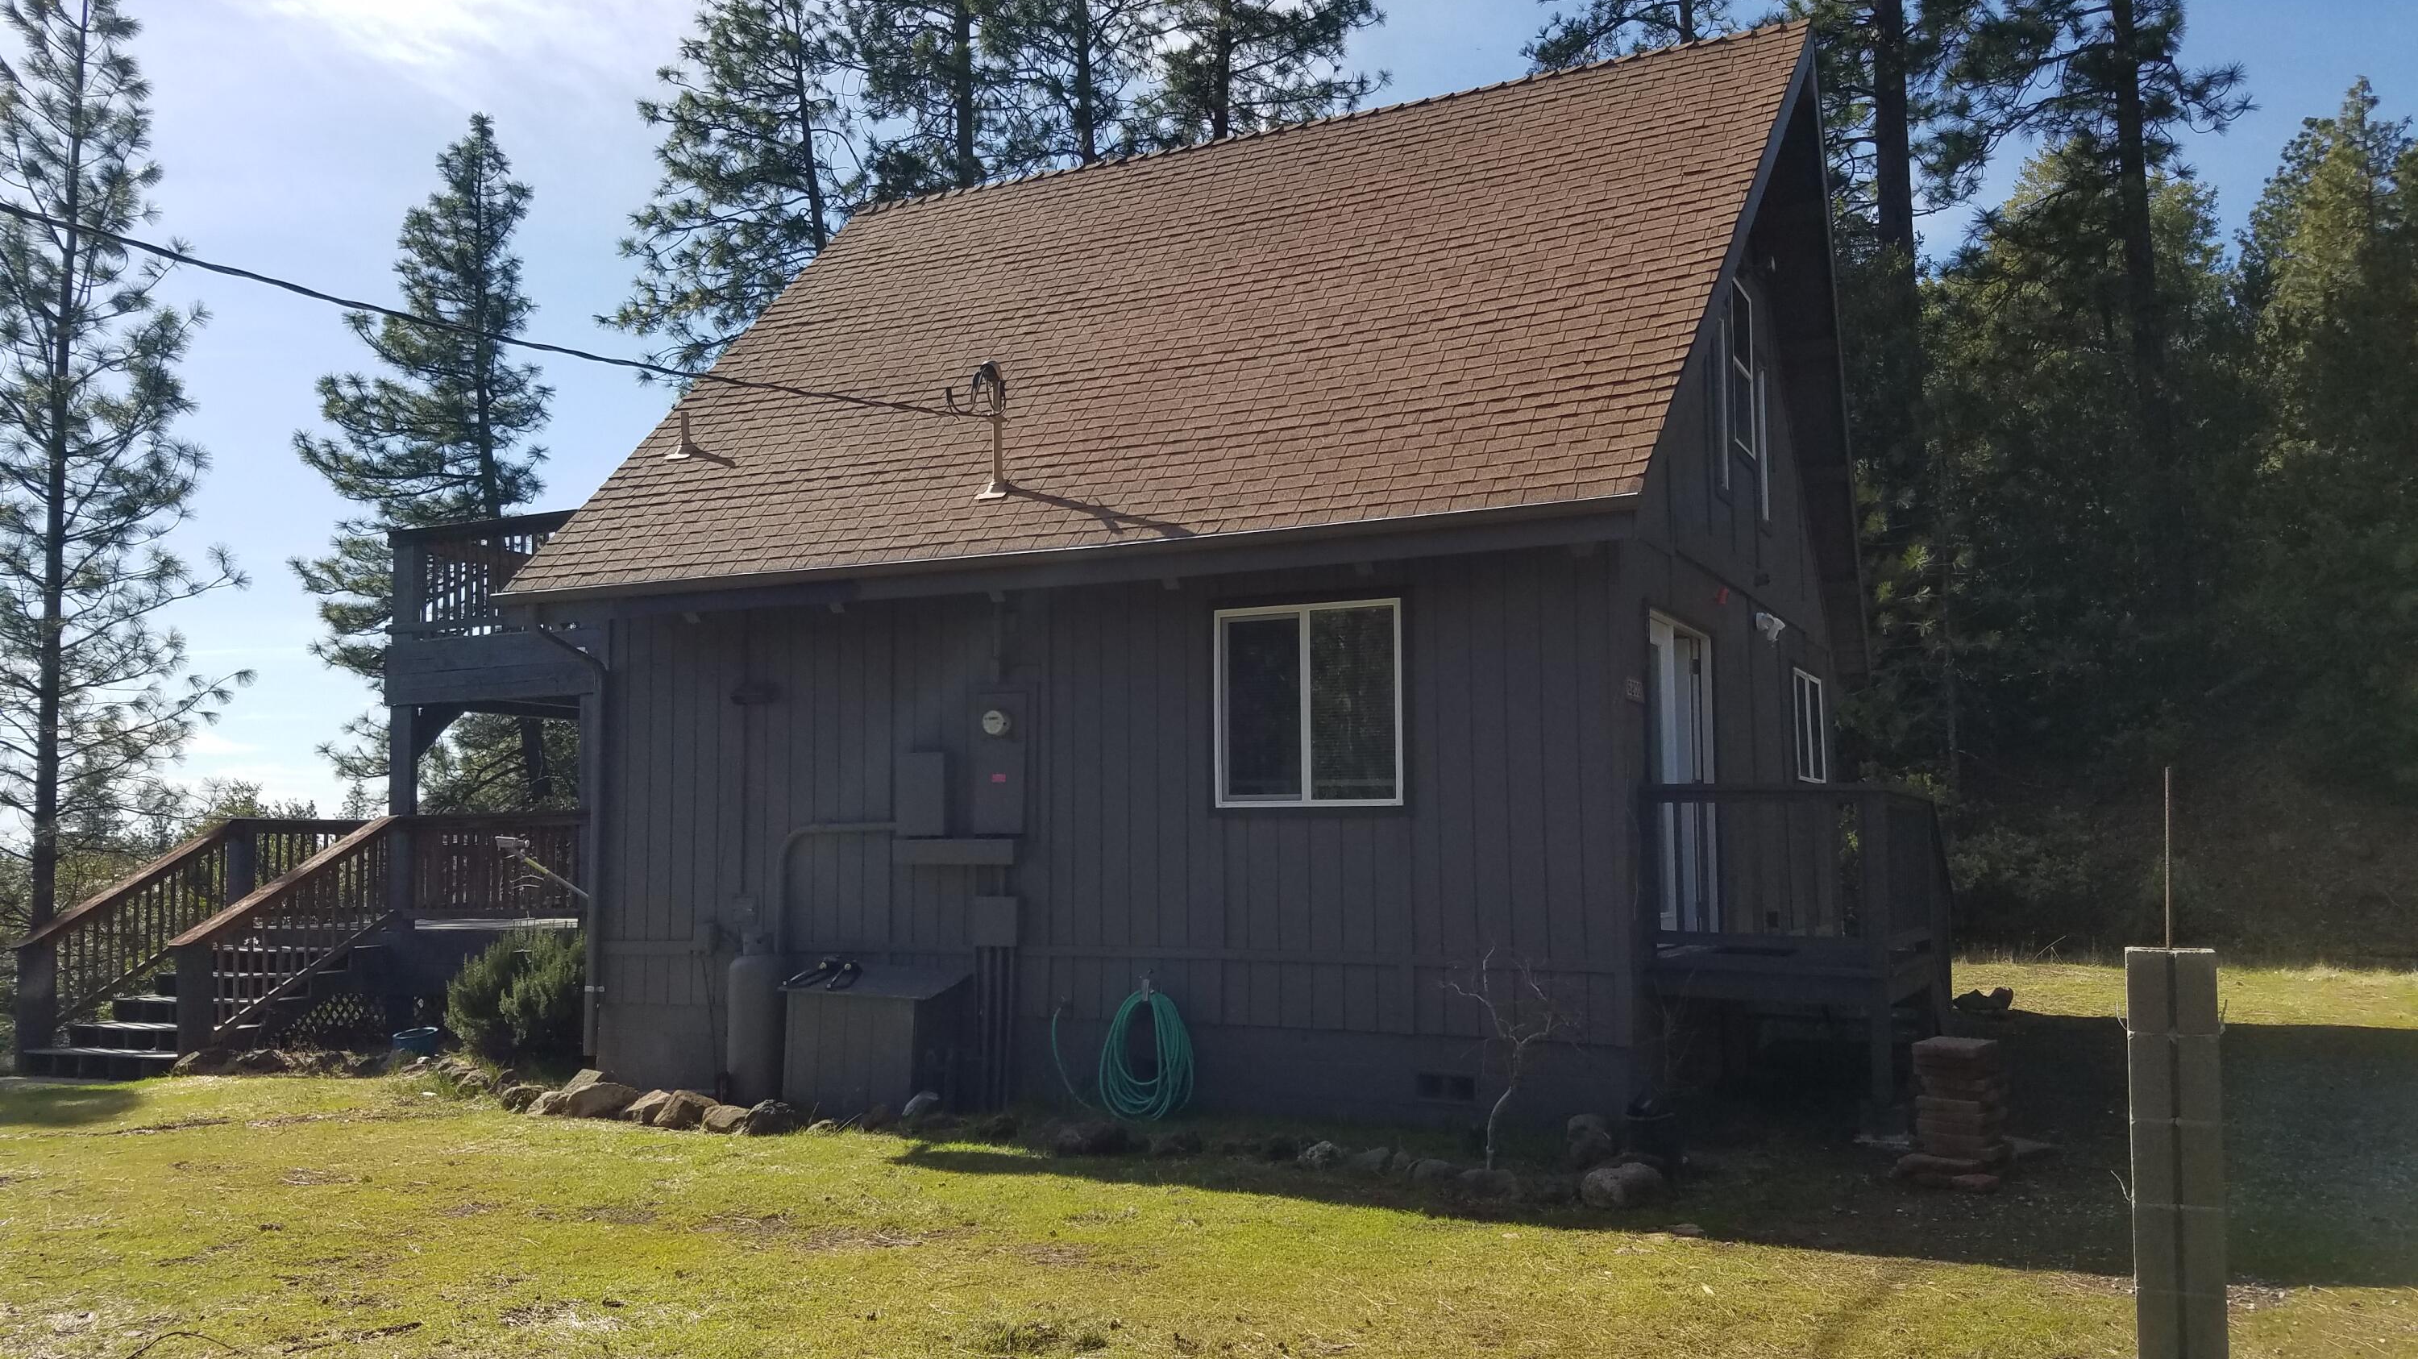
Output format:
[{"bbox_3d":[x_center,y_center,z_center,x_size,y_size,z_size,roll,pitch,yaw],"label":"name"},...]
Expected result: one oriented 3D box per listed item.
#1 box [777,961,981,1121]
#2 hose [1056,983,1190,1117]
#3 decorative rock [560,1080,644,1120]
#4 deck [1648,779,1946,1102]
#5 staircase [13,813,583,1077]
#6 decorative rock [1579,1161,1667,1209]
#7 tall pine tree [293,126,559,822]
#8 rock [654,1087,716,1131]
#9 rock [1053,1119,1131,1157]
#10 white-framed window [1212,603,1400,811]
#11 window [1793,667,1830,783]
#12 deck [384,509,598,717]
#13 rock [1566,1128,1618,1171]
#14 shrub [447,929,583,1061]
[{"bbox_3d":[-2.129,2.342,11.687,1.150,0.900,0.600,-3,-6,26],"label":"box"},{"bbox_3d":[-0.537,2.274,11.145,0.970,0.810,0.180,-3,-6,26],"label":"hose"},{"bbox_3d":[-4.049,2.795,12.116,0.500,0.240,0.360,1,-5,-18],"label":"decorative rock"},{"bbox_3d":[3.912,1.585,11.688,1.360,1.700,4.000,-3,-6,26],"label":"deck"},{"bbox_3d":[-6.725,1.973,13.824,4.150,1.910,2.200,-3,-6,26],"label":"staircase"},{"bbox_3d":[1.818,2.203,7.980,0.360,0.205,0.290,-2,-5,12],"label":"decorative rock"},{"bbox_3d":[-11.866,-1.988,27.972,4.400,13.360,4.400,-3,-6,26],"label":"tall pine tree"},{"bbox_3d":[-3.038,2.490,10.579,0.380,0.230,0.300,-3,-6,26],"label":"rock"},{"bbox_3d":[-0.611,2.380,9.492,0.410,0.210,0.300,-3,-6,26],"label":"rock"},{"bbox_3d":[0.570,0.151,10.782,1.210,1.205,0.100,-3,-6,26],"label":"white-framed window"},{"bbox_3d":[5.503,0.440,16.612,0.100,0.980,1.720,-3,-6,26],"label":"window"},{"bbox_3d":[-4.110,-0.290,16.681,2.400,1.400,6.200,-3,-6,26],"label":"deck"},{"bbox_3d":[1.883,2.304,8.935,0.240,0.190,0.220,-2,-5,12],"label":"rock"},{"bbox_3d":[-5.082,2.329,13.369,1.050,1.000,0.950,-3,-6,26],"label":"shrub"}]

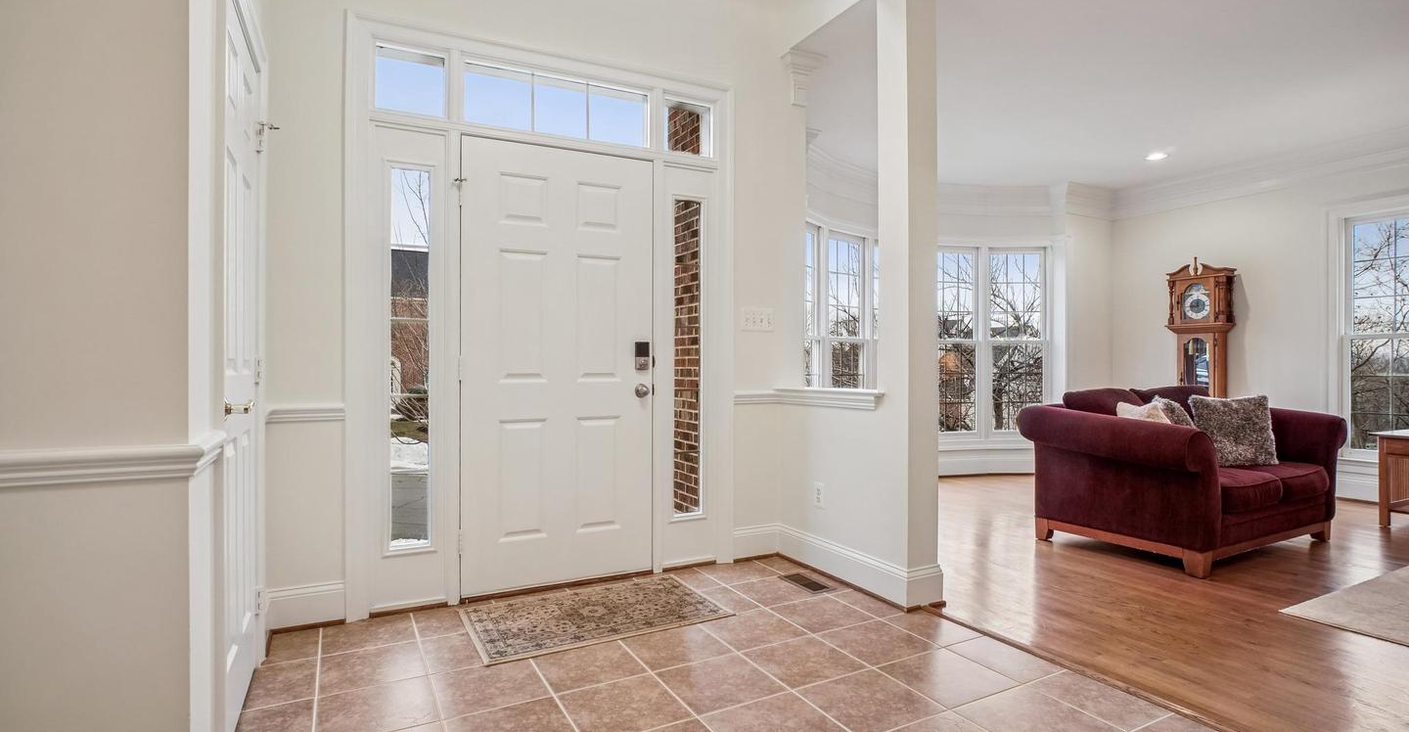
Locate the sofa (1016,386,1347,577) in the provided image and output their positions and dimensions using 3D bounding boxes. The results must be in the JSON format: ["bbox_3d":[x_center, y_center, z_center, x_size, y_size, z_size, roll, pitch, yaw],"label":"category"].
[{"bbox_3d":[2.833,0.591,3.741,1.730,0.880,0.910,0,0,-28],"label":"sofa"}]

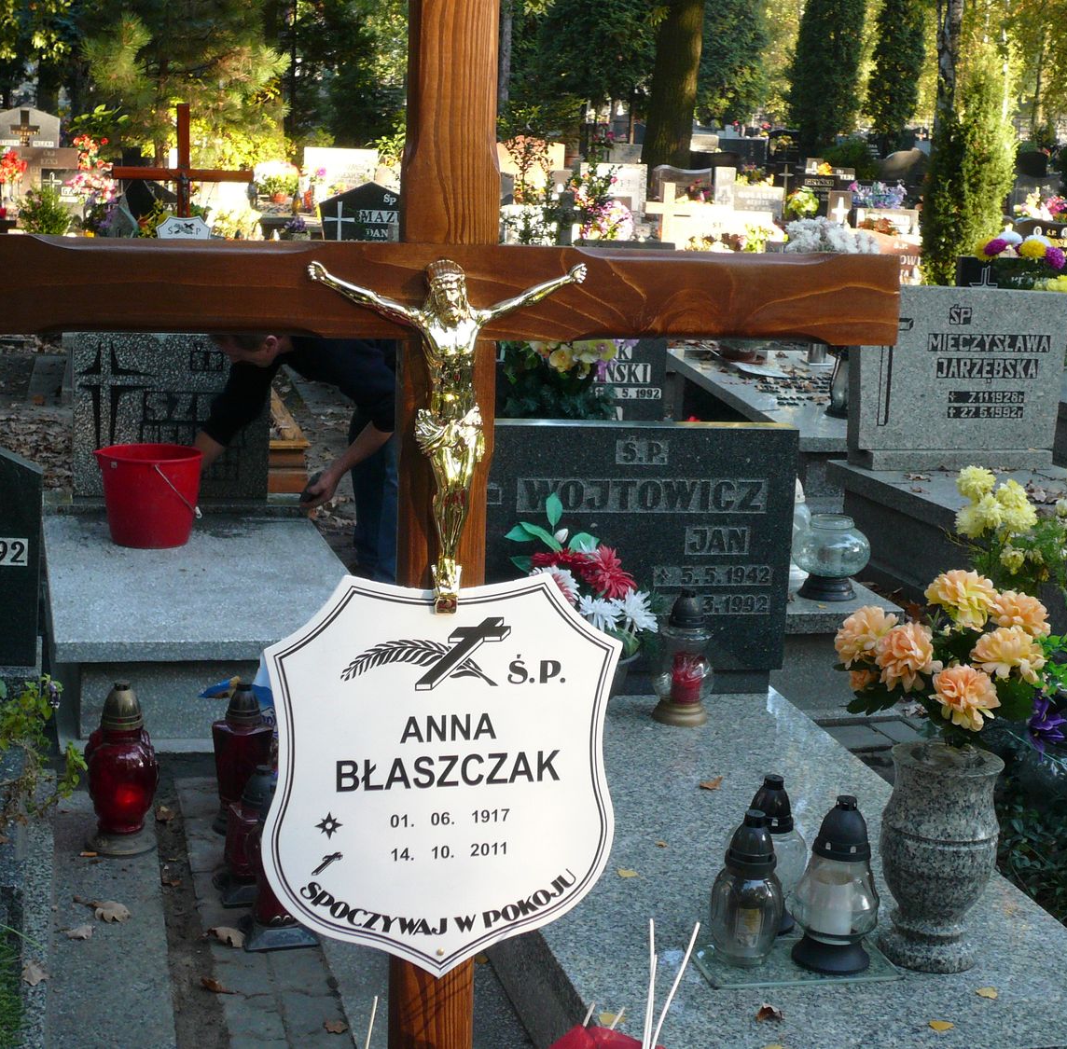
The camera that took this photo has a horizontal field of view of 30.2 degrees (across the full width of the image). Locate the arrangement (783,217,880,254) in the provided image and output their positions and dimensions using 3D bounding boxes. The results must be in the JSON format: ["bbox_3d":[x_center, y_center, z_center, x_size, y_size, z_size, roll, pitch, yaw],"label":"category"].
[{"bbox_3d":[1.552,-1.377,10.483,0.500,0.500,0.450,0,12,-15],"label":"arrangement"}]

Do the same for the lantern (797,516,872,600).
[{"bbox_3d":[0.811,0.089,5.389,0.208,0.212,0.208,0,12,-15],"label":"lantern"}]

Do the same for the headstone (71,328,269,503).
[{"bbox_3d":[-1.099,-0.328,6.021,0.585,0.510,0.080,0,12,-15],"label":"headstone"}]

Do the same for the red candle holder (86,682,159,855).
[{"bbox_3d":[-0.846,0.492,4.080,0.150,0.348,0.150,0,12,-15],"label":"red candle holder"}]

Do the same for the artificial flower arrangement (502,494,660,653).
[{"bbox_3d":[0.096,0.098,3.800,0.301,0.317,0.250,0,11,-15],"label":"artificial flower arrangement"}]

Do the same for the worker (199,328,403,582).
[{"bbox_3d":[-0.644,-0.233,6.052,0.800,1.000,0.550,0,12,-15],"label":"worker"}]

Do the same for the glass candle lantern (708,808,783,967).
[{"bbox_3d":[0.302,0.499,2.754,0.099,0.208,0.099,3,11,-1],"label":"glass candle lantern"}]

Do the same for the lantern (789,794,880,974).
[{"bbox_3d":[0.421,0.492,2.748,0.128,0.237,0.128,0,12,-15],"label":"lantern"}]

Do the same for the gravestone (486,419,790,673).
[{"bbox_3d":[0.159,0.053,4.520,0.880,0.570,0.095,0,12,-15],"label":"gravestone"}]

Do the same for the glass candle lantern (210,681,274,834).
[{"bbox_3d":[-0.621,0.488,4.249,0.140,0.313,0.140,0,12,-15],"label":"glass candle lantern"}]

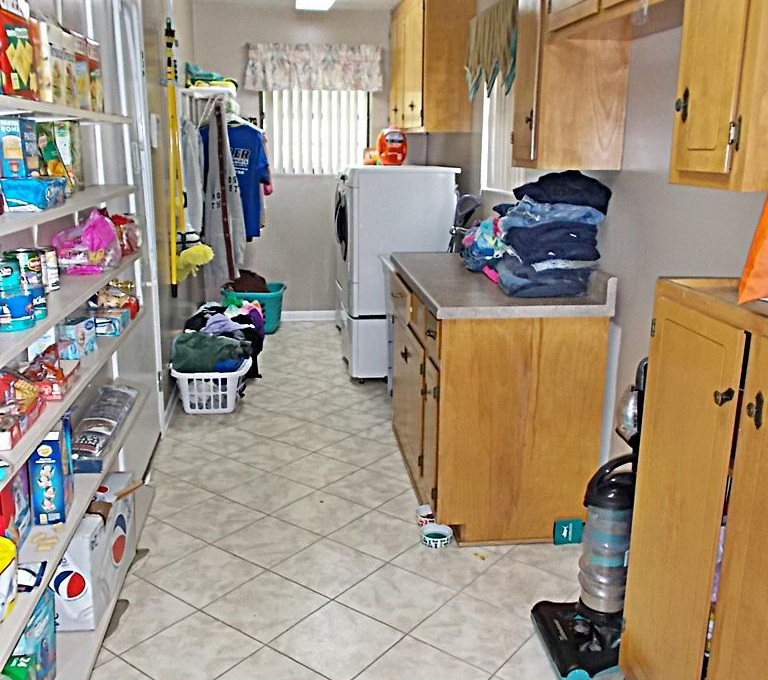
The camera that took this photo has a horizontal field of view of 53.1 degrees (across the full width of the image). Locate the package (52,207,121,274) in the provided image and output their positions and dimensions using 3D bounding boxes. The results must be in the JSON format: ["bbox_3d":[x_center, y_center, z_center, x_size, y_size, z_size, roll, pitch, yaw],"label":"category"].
[{"bbox_3d":[-0.852,-0.283,2.228,0.150,0.180,0.200,-1,14,-8],"label":"package"}]

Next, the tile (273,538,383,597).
[{"bbox_3d":[-0.201,0.822,2.777,0.303,0.010,0.303,11,17,36],"label":"tile"}]

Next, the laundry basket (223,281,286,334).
[{"bbox_3d":[-1.077,-0.259,6.447,0.530,0.340,0.460,-1,14,-7],"label":"laundry basket"}]

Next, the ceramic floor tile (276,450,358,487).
[{"bbox_3d":[-0.315,0.618,3.600,0.302,0.010,0.302,11,17,36],"label":"ceramic floor tile"}]

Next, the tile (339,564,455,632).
[{"bbox_3d":[0.044,0.871,2.602,0.305,0.012,0.305,11,17,36],"label":"tile"}]

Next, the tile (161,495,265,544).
[{"bbox_3d":[-0.686,0.730,3.135,0.303,0.010,0.303,11,17,36],"label":"tile"}]

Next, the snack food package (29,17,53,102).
[{"bbox_3d":[-0.776,-0.613,1.703,0.050,0.185,0.118,-1,14,-8],"label":"snack food package"}]

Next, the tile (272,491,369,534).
[{"bbox_3d":[-0.258,0.720,3.186,0.302,0.010,0.302,11,17,36],"label":"tile"}]

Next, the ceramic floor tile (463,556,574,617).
[{"bbox_3d":[0.472,0.862,2.660,0.305,0.012,0.305,11,17,36],"label":"ceramic floor tile"}]

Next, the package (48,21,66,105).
[{"bbox_3d":[-0.794,-0.639,1.812,0.050,0.185,0.120,-1,14,-8],"label":"package"}]

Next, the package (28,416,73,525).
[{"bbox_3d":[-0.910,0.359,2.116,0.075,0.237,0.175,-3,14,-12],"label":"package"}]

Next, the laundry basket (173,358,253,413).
[{"bbox_3d":[-0.998,0.244,4.541,0.430,0.260,0.570,-1,14,-8],"label":"laundry basket"}]

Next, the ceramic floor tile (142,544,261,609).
[{"bbox_3d":[-0.629,0.835,2.725,0.305,0.012,0.305,11,17,36],"label":"ceramic floor tile"}]

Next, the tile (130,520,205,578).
[{"bbox_3d":[-0.868,0.783,2.894,0.302,0.010,0.302,11,17,36],"label":"tile"}]

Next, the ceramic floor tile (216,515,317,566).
[{"bbox_3d":[-0.444,0.776,2.956,0.303,0.010,0.303,11,17,36],"label":"ceramic floor tile"}]

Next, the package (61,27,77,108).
[{"bbox_3d":[-0.924,-0.762,2.175,0.060,0.205,0.142,-1,14,-7],"label":"package"}]

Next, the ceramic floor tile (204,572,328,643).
[{"bbox_3d":[-0.385,0.881,2.545,0.305,0.012,0.305,11,17,36],"label":"ceramic floor tile"}]

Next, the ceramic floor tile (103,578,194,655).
[{"bbox_3d":[-0.811,0.885,2.480,0.302,0.010,0.302,11,17,36],"label":"ceramic floor tile"}]

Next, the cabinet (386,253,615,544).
[{"bbox_3d":[0.417,0.146,3.483,0.645,0.950,1.430,-1,14,-6],"label":"cabinet"}]

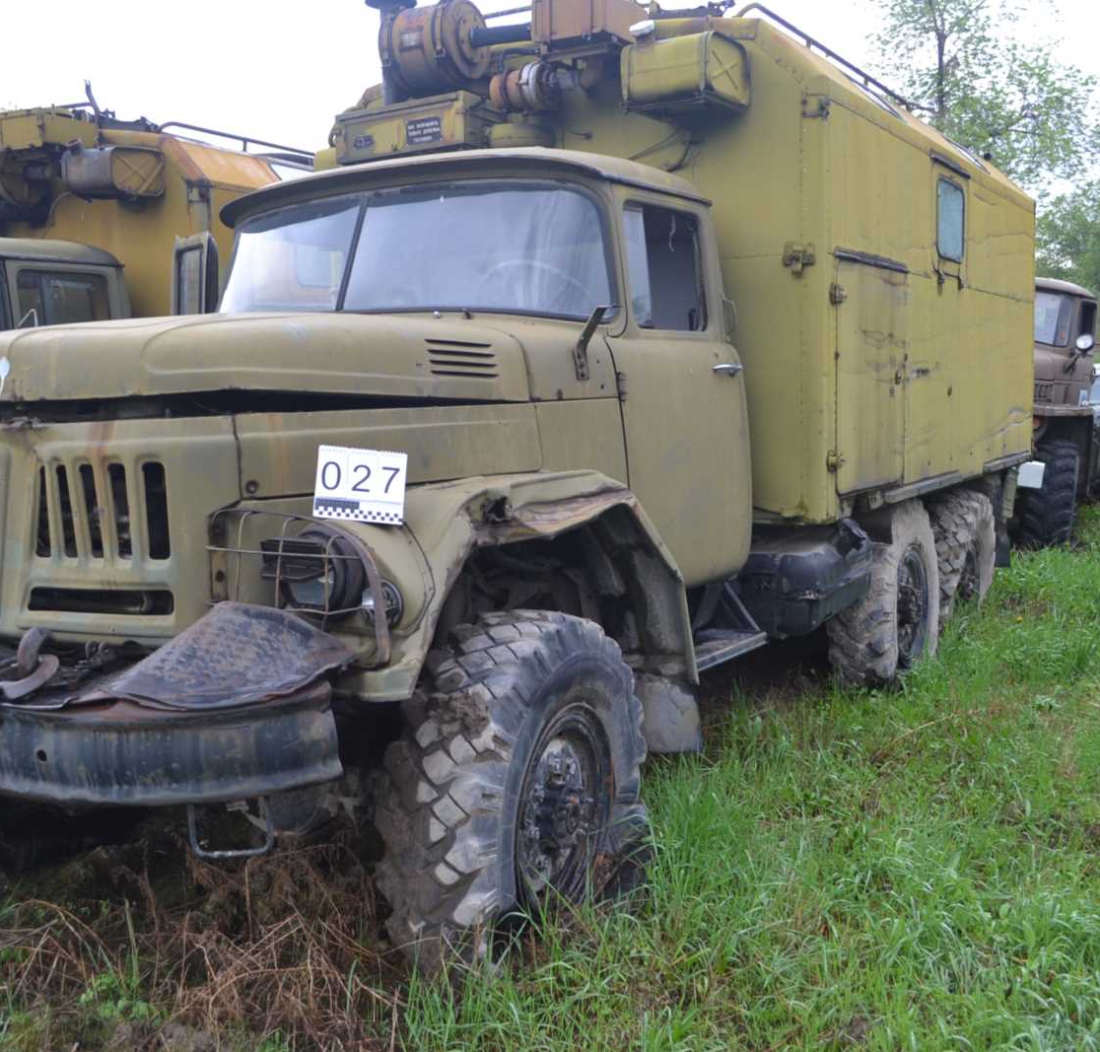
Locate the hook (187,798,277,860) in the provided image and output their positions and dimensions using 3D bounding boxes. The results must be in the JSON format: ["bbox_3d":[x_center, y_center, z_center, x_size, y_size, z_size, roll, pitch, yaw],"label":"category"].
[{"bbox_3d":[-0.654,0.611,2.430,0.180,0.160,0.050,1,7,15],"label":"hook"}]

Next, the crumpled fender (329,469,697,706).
[{"bbox_3d":[-0.113,0.222,3.337,0.470,0.770,1.530,3,8,33],"label":"crumpled fender"}]

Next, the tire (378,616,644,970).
[{"bbox_3d":[-0.061,0.768,3.398,0.360,1.060,1.110,2,7,29],"label":"tire"}]

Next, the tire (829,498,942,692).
[{"bbox_3d":[1.774,0.362,6.193,0.340,1.060,1.110,3,8,33],"label":"tire"}]

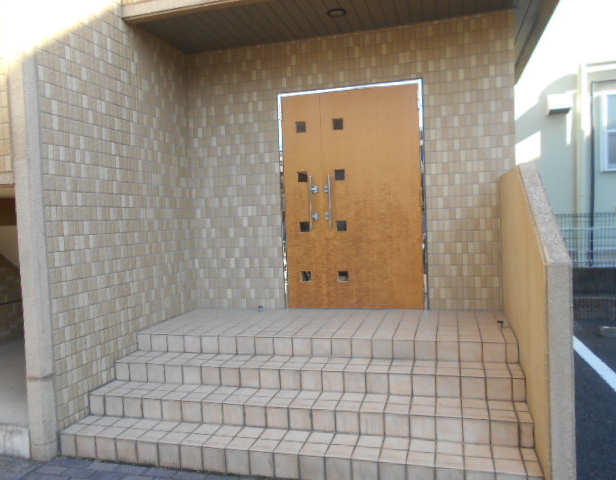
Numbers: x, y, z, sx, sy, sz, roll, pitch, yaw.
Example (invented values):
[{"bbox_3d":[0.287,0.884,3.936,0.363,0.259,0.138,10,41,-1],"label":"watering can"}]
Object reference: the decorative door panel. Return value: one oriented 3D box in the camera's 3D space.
[{"bbox_3d":[0.420,-0.389,4.594,1.385,2.110,0.130,-2,2,15],"label":"decorative door panel"}]

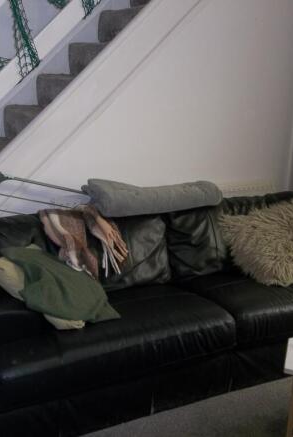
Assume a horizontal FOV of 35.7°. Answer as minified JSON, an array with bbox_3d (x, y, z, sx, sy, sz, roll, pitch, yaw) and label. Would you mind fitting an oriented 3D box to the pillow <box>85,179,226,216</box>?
[{"bbox_3d":[0.035,-0.121,2.339,0.690,0.155,0.270,-4,15,-26],"label":"pillow"}]

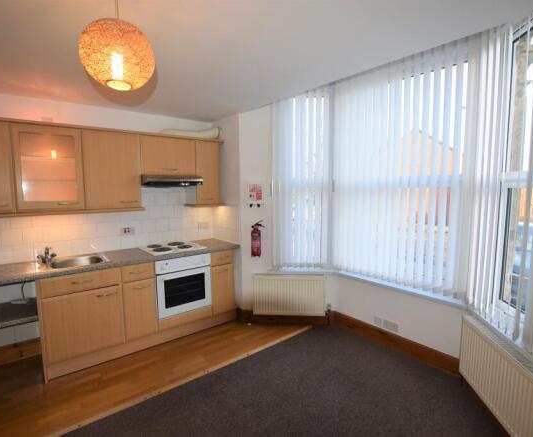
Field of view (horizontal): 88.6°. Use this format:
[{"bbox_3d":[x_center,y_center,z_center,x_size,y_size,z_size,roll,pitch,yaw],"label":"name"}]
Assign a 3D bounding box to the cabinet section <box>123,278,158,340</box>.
[{"bbox_3d":[-1.391,0.869,2.907,0.297,0.585,0.550,-5,8,-36],"label":"cabinet section"}]

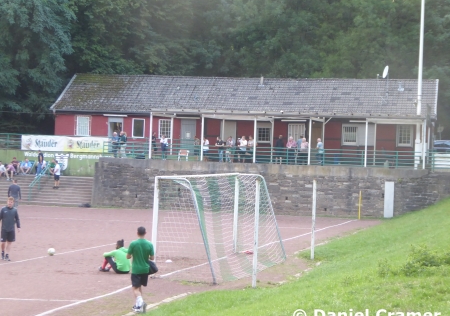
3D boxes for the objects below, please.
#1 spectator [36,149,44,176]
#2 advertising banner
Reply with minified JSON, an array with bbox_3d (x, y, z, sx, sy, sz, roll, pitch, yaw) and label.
[{"bbox_3d":[-11.151,0.347,62.004,0.480,1.600,0.420,2,0,45],"label":"spectator"},{"bbox_3d":[-11.134,-0.946,71.500,6.300,1.030,0.040,1,0,14],"label":"advertising banner"}]

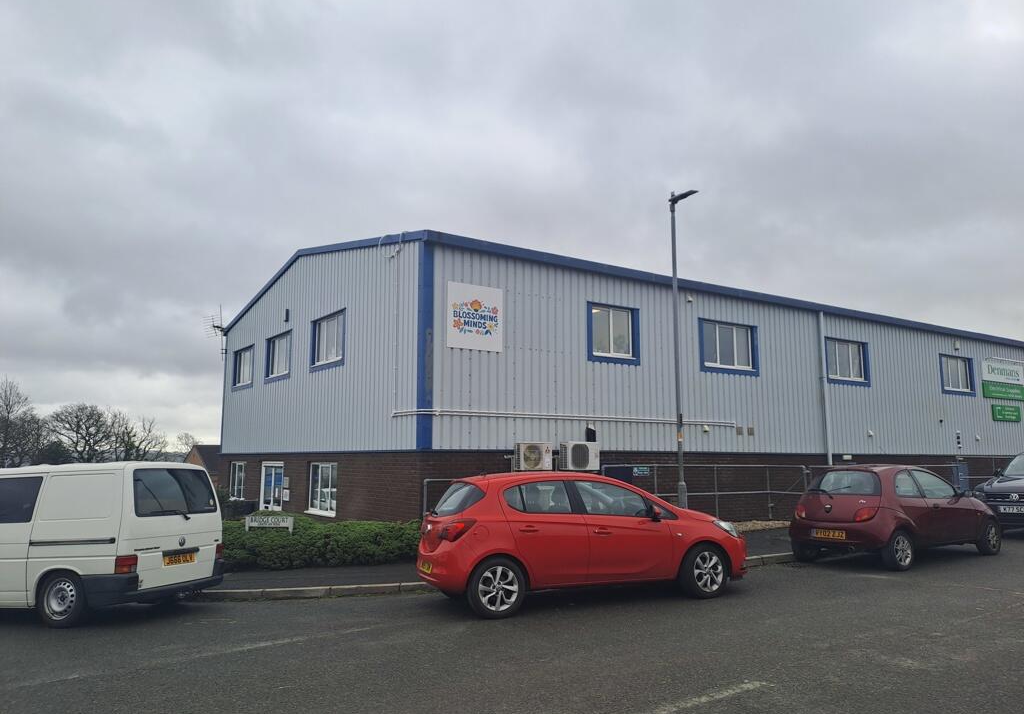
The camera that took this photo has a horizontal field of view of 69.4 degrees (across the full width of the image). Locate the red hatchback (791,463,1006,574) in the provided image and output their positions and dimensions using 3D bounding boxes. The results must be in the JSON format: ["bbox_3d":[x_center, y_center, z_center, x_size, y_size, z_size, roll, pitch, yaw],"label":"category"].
[{"bbox_3d":[5.830,2.325,11.180,3.620,1.400,1.660,5,-9,-33],"label":"red hatchback"}]

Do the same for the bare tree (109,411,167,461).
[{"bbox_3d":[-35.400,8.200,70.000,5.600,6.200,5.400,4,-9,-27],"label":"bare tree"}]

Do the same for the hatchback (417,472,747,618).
[{"bbox_3d":[0.886,2.104,8.900,4.020,1.480,1.770,3,-8,-20],"label":"hatchback"}]

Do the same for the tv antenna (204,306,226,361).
[{"bbox_3d":[-8.980,-0.710,22.400,0.660,1.720,1.100,3,-8,-21],"label":"tv antenna"}]

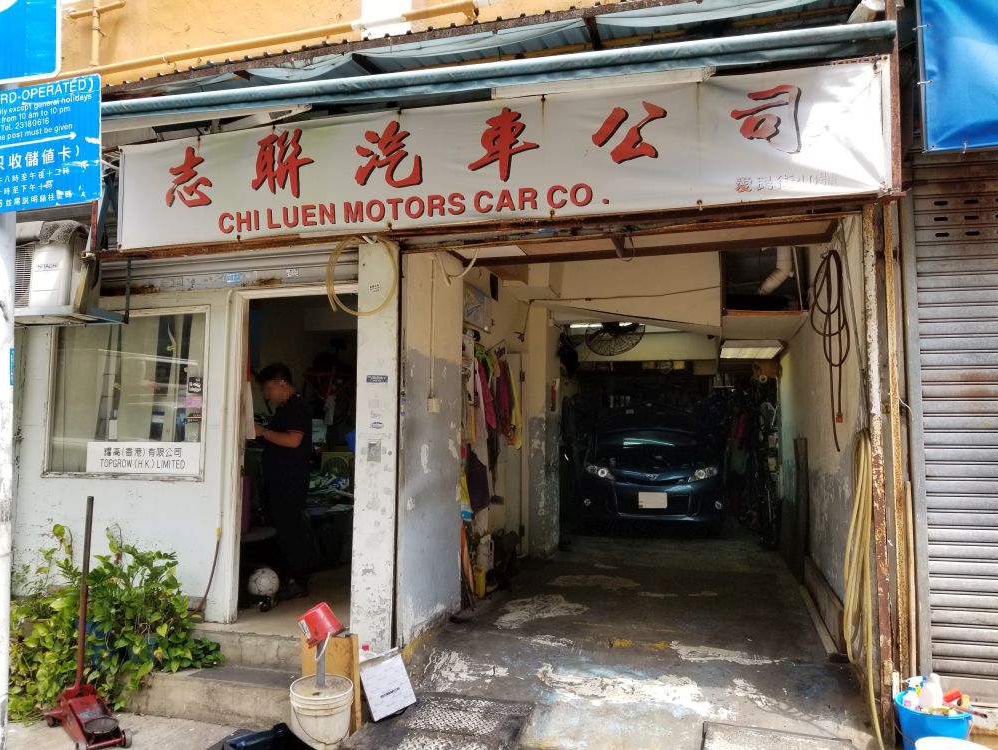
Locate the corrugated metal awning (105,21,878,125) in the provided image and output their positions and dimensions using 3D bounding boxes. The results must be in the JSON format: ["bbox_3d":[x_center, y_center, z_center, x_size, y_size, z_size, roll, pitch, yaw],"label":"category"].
[{"bbox_3d":[-0.388,-1.673,4.276,4.820,0.240,0.320,1,-4,16],"label":"corrugated metal awning"}]

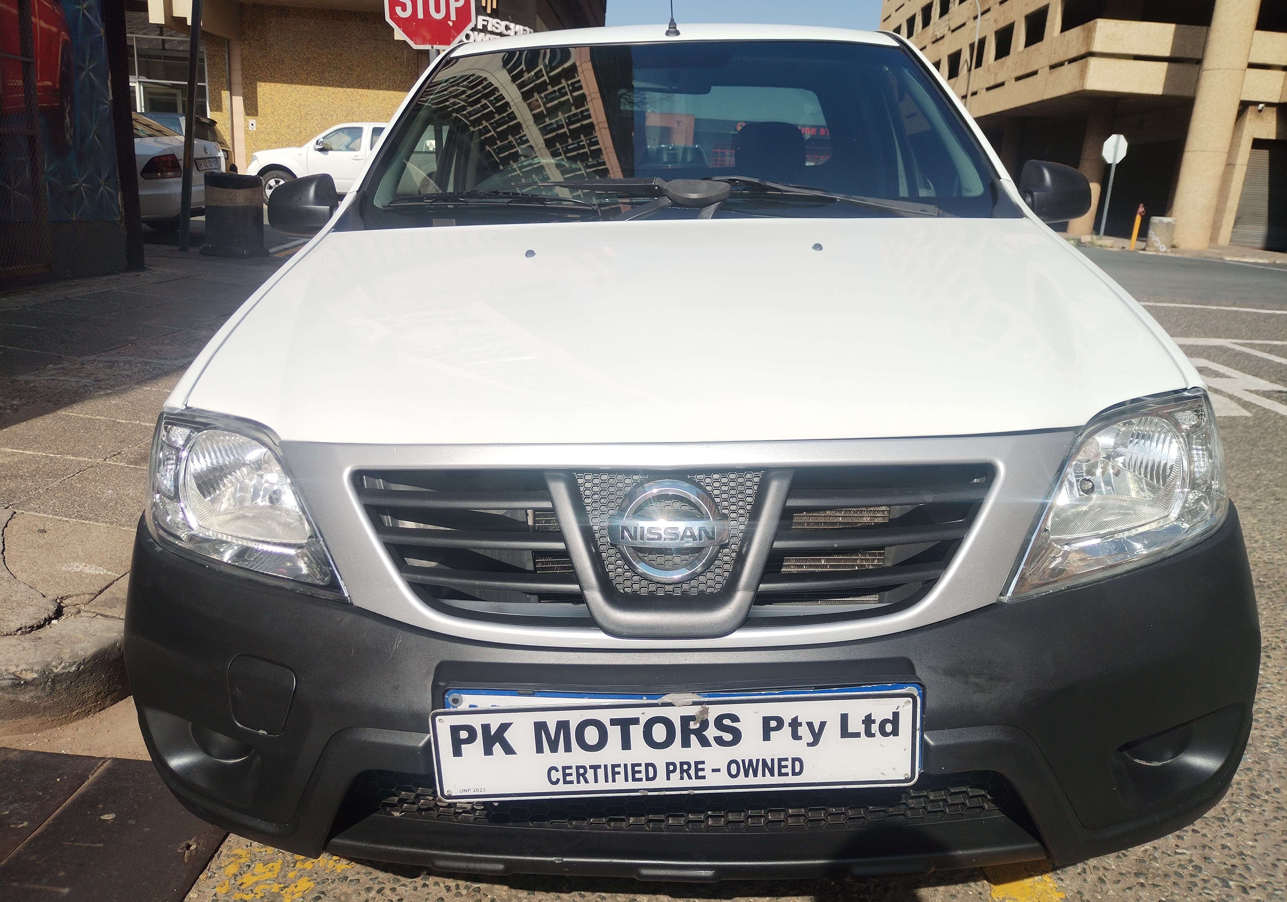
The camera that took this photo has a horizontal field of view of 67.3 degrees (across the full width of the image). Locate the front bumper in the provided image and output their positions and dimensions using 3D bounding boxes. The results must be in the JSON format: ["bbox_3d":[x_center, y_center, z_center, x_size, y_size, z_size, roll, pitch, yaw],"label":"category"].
[{"bbox_3d":[0.041,0.305,1.249,1.660,0.440,0.450,-1,14,2],"label":"front bumper"}]

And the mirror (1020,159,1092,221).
[{"bbox_3d":[0.974,-0.613,2.280,0.190,0.152,0.125,-1,14,2],"label":"mirror"}]

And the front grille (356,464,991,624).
[{"bbox_3d":[0.030,0.107,1.065,0.700,0.180,0.120,-1,14,2],"label":"front grille"}]

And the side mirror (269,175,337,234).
[{"bbox_3d":[-0.833,-0.603,2.360,0.190,0.152,0.125,-1,14,2],"label":"side mirror"}]

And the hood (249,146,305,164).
[{"bbox_3d":[-7.980,-6.600,21.600,1.200,0.300,1.500,-1,15,3],"label":"hood"}]

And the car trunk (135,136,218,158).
[{"bbox_3d":[-5.620,-3.620,11.600,0.550,0.360,1.200,-2,15,9],"label":"car trunk"}]

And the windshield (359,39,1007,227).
[{"bbox_3d":[0.070,-0.744,2.224,1.370,0.170,0.740,-1,52,2],"label":"windshield"}]

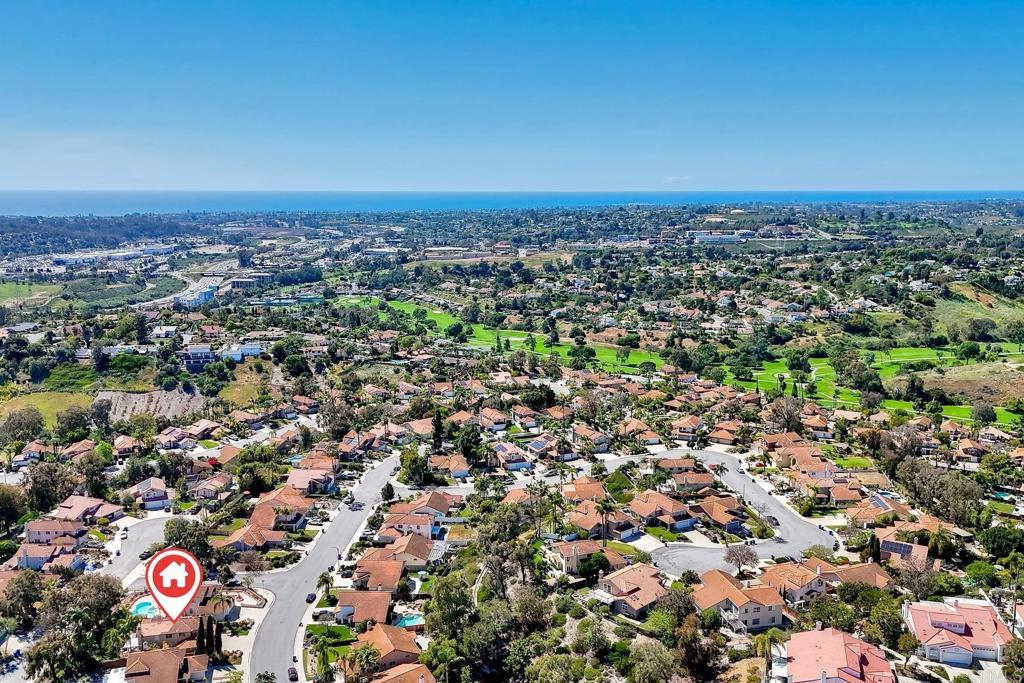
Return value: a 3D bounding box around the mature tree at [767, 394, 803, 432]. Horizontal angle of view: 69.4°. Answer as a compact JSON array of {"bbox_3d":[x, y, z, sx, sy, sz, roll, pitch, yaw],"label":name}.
[{"bbox_3d":[127.290,33.510,344.220,14.560,17.610,13.100,5,13,21],"label":"mature tree"}]

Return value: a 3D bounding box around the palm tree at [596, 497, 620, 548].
[{"bbox_3d":[29.500,56.220,228.470,6.590,16.440,5.600,2,12,8],"label":"palm tree"}]

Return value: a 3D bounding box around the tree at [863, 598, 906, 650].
[{"bbox_3d":[83.230,62.790,165.260,9.040,11.490,8.140,7,13,29],"label":"tree"}]

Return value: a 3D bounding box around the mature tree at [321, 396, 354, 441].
[{"bbox_3d":[-66.470,29.150,282.120,12.610,16.500,11.980,0,12,0],"label":"mature tree"}]

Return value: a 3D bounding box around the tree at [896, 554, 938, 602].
[{"bbox_3d":[86.350,50.510,157.810,7.850,10.010,7.450,0,12,0],"label":"tree"}]

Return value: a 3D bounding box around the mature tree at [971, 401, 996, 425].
[{"bbox_3d":[211.780,31.800,332.380,9.470,10.580,9.000,0,12,0],"label":"mature tree"}]

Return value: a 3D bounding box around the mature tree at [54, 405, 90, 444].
[{"bbox_3d":[-159.760,29.970,269.110,10.920,14.260,10.370,0,12,0],"label":"mature tree"}]

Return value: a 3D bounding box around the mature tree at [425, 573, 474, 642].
[{"bbox_3d":[-17.160,73.040,203.090,13.040,17.940,11.090,-1,12,-5],"label":"mature tree"}]

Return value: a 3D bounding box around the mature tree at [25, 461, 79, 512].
[{"bbox_3d":[-170.370,53.650,273.630,18.380,19.060,15.620,-8,14,-33],"label":"mature tree"}]

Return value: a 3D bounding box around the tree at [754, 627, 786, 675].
[{"bbox_3d":[45.270,55.340,130.300,5.140,9.920,4.880,0,12,0],"label":"tree"}]

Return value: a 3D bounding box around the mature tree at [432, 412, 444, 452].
[{"bbox_3d":[-26.390,32.550,265.600,4.100,14.660,3.890,0,12,0],"label":"mature tree"}]

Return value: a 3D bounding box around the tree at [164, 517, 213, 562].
[{"bbox_3d":[-106.520,65.200,243.530,15.010,14.760,12.010,-6,13,-25],"label":"tree"}]

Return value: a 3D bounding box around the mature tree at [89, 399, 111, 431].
[{"bbox_3d":[-155.650,28.130,280.170,7.910,13.310,7.520,0,12,0],"label":"mature tree"}]

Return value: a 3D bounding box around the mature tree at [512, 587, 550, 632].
[{"bbox_3d":[4.500,61.900,170.880,8.770,10.330,8.330,0,12,0],"label":"mature tree"}]

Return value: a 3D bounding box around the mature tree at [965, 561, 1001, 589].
[{"bbox_3d":[103.900,51.550,163.840,6.190,5.490,5.880,0,12,0],"label":"mature tree"}]

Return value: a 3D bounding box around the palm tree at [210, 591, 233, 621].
[{"bbox_3d":[-82.130,74.380,208.380,6.760,9.150,6.420,-5,13,-23],"label":"palm tree"}]

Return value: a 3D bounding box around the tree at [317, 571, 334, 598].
[{"bbox_3d":[-55.840,72.750,221.430,5.390,9.010,5.120,-3,12,-15],"label":"tree"}]

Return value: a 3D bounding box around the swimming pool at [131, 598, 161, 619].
[{"bbox_3d":[-106.240,77.390,214.390,8.600,1.300,7.800,-6,13,-28],"label":"swimming pool"}]

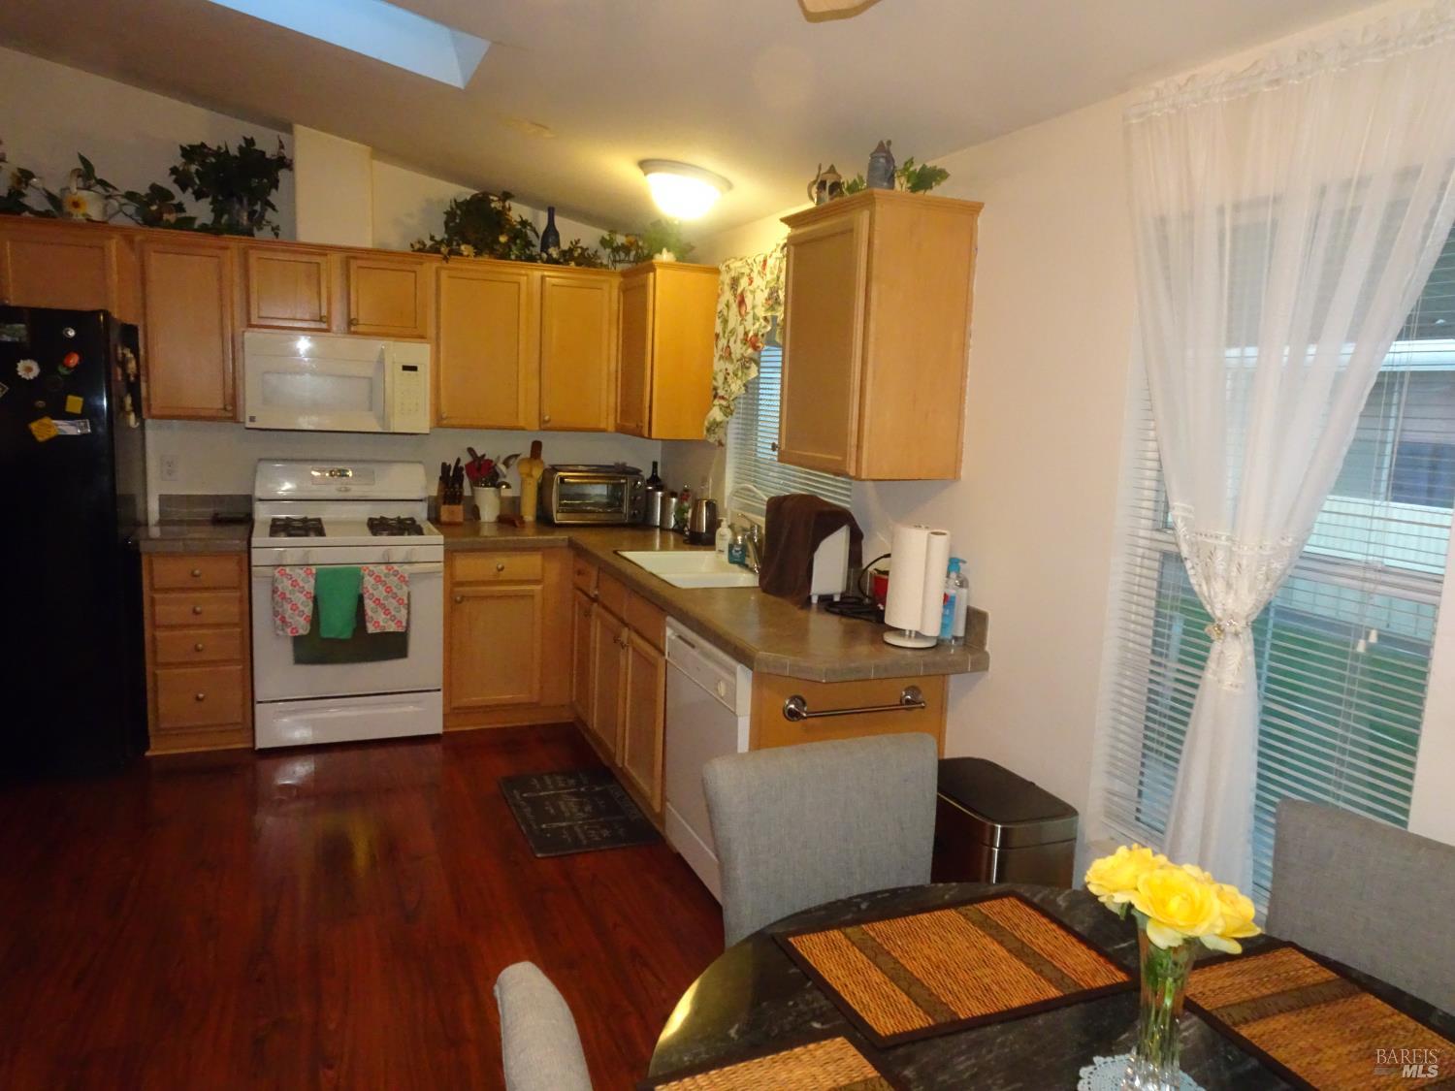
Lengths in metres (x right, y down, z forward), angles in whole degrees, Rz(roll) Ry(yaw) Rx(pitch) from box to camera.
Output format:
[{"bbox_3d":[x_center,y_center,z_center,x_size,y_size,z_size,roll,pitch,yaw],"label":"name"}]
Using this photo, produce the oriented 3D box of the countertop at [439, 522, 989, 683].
[{"bbox_3d":[-0.384,0.110,3.920,1.220,0.056,2.905,-1,10,-23],"label":"countertop"}]

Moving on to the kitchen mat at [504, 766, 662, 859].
[{"bbox_3d":[-0.585,1.003,3.847,0.442,0.012,0.757,-1,9,-22],"label":"kitchen mat"}]

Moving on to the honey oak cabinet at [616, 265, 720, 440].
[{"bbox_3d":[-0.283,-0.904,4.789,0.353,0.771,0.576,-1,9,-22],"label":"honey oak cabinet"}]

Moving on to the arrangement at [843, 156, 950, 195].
[{"bbox_3d":[0.477,-1.018,2.860,0.295,0.130,0.200,-1,10,-23],"label":"arrangement"}]

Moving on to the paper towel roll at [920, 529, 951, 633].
[{"bbox_3d":[0.602,0.109,2.920,0.067,0.291,0.067,3,9,0],"label":"paper towel roll"}]

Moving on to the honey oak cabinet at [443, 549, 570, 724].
[{"bbox_3d":[-1.117,0.377,4.910,0.615,0.840,0.605,-1,10,-23],"label":"honey oak cabinet"}]

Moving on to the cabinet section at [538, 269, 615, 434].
[{"bbox_3d":[-0.788,-0.966,5.088,0.383,0.761,0.320,-1,10,-22],"label":"cabinet section"}]

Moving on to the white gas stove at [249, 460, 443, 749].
[{"bbox_3d":[-1.729,0.228,4.582,0.761,1.185,0.690,-1,10,-23],"label":"white gas stove"}]

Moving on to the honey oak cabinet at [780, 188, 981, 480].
[{"bbox_3d":[0.428,-0.611,3.058,0.350,0.769,0.560,-1,10,-23],"label":"honey oak cabinet"}]

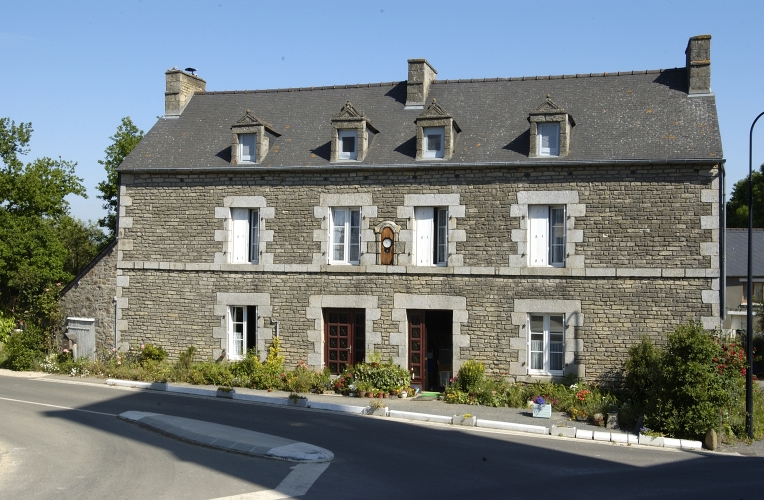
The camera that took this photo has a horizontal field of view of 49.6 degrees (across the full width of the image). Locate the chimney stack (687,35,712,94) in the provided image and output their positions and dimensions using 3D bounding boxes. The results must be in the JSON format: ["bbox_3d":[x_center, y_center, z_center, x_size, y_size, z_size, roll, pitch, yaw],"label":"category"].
[{"bbox_3d":[8.882,-5.011,23.250,0.540,1.580,1.850,0,0,15],"label":"chimney stack"}]

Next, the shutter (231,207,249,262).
[{"bbox_3d":[-4.591,-0.460,26.688,0.594,1.761,0.050,0,0,13],"label":"shutter"}]

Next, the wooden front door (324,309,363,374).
[{"bbox_3d":[-1.177,2.936,25.936,1.335,2.197,0.090,0,0,13],"label":"wooden front door"}]

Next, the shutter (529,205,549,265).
[{"bbox_3d":[4.074,-0.368,21.420,0.480,1.580,0.040,0,0,15],"label":"shutter"}]

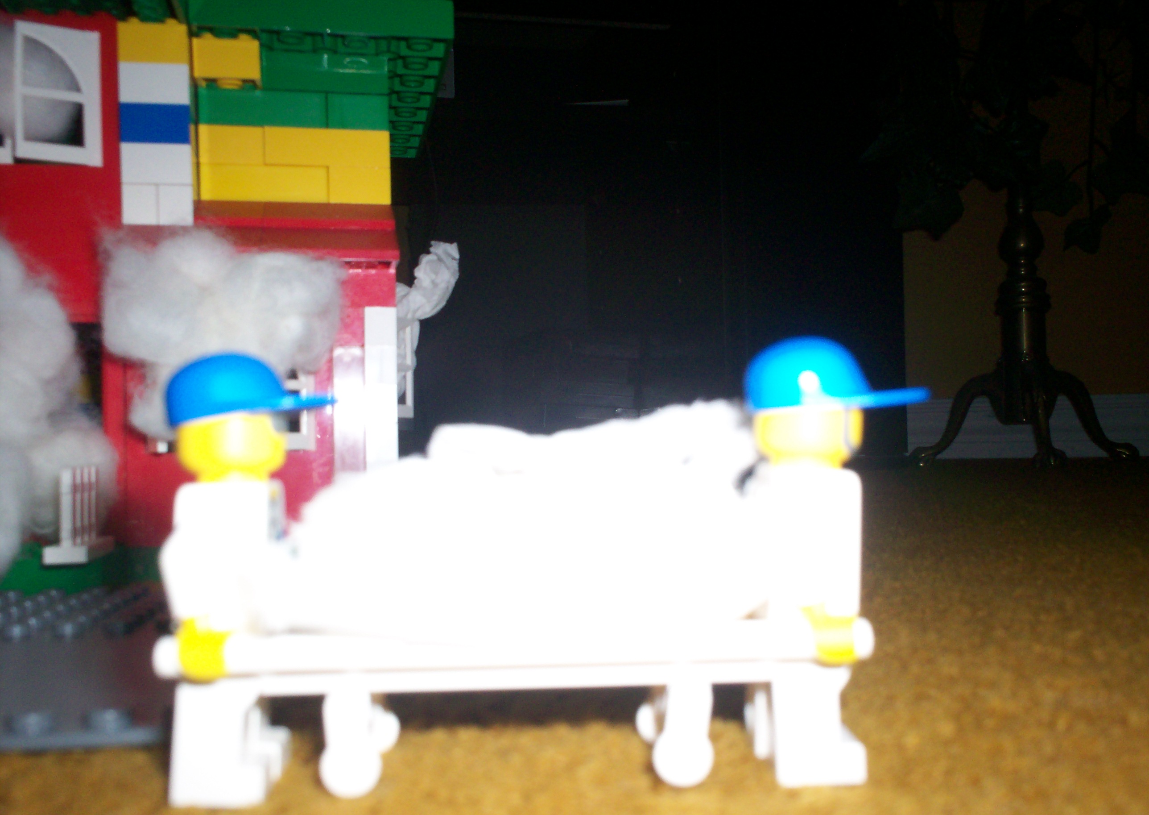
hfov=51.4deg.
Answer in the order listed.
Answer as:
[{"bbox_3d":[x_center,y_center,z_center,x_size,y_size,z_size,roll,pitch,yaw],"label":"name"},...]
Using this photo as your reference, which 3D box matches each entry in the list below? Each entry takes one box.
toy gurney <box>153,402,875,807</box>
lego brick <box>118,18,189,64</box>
[{"bbox_3d":[-0.005,0.016,0.113,0.062,0.034,0.025,-1,-1,-2],"label":"toy gurney"},{"bbox_3d":[-0.101,-0.087,0.290,0.016,0.011,0.014,-1,-2,-11],"label":"lego brick"}]

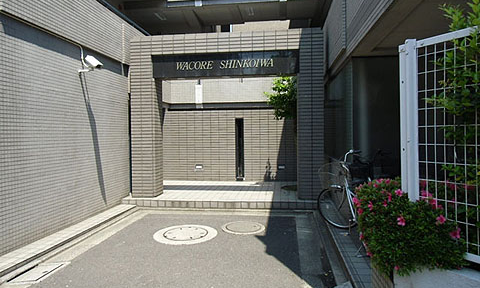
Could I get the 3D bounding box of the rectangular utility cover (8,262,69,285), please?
[{"bbox_3d":[-2.183,1.417,3.634,0.340,0.040,0.550,0,2,8],"label":"rectangular utility cover"}]

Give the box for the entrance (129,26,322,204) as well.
[{"bbox_3d":[-0.292,-0.567,7.119,4.029,3.380,0.500,0,2,8],"label":"entrance"}]

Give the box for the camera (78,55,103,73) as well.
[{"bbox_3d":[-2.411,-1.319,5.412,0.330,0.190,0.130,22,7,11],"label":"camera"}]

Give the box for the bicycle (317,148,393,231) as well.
[{"bbox_3d":[1.421,0.686,4.273,0.580,1.120,1.650,0,2,8],"label":"bicycle"}]

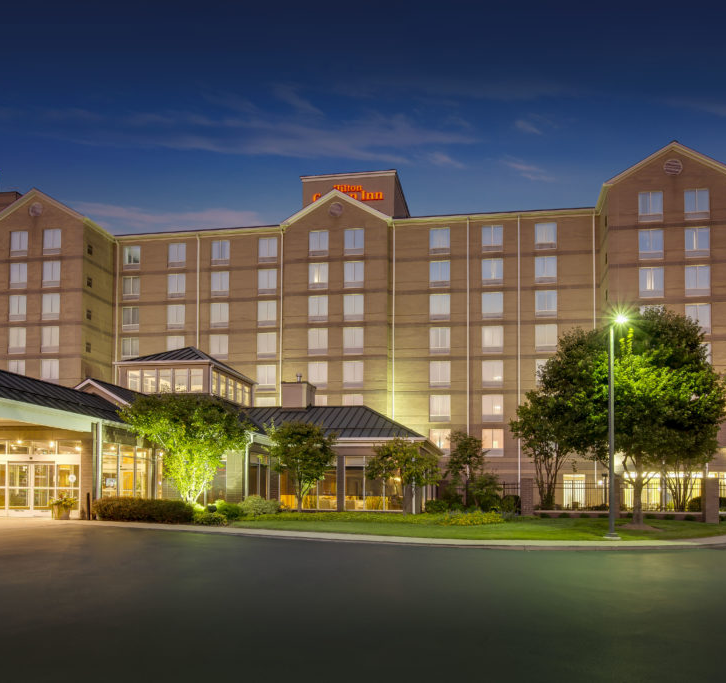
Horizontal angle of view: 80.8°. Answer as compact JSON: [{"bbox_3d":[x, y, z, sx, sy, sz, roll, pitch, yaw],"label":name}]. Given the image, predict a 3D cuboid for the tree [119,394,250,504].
[{"bbox_3d":[-7.112,4.462,17.000,5.200,4.700,4.700,0,-2,5],"label":"tree"}]

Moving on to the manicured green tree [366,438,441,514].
[{"bbox_3d":[1.803,6.011,19.000,3.400,3.450,3.100,0,-2,5],"label":"manicured green tree"}]

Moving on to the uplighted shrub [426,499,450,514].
[{"bbox_3d":[3.370,7.463,19.300,1.080,0.740,1.000,0,-4,6],"label":"uplighted shrub"}]

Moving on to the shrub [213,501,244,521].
[{"bbox_3d":[-5.012,6.297,15.900,1.050,0.740,1.000,0,-4,6],"label":"shrub"}]

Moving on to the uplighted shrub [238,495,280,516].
[{"bbox_3d":[-4.163,6.534,17.000,1.600,0.880,1.500,0,-4,6],"label":"uplighted shrub"}]

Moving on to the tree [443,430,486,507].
[{"bbox_3d":[5.423,6.839,22.800,2.250,4.100,2.250,0,-4,6],"label":"tree"}]

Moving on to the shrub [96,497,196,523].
[{"bbox_3d":[-7.874,5.963,15.100,3.250,0.800,1.100,-1,-4,12],"label":"shrub"}]

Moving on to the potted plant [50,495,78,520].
[{"bbox_3d":[-10.950,6.069,15.600,0.850,0.950,0.850,0,-4,6],"label":"potted plant"}]

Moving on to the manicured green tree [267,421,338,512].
[{"bbox_3d":[-2.677,5.625,19.200,3.100,4.100,3.000,0,-4,6],"label":"manicured green tree"}]

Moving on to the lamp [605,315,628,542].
[{"bbox_3d":[6.727,2.264,11.190,0.500,6.050,0.900,1,-2,-18],"label":"lamp"}]

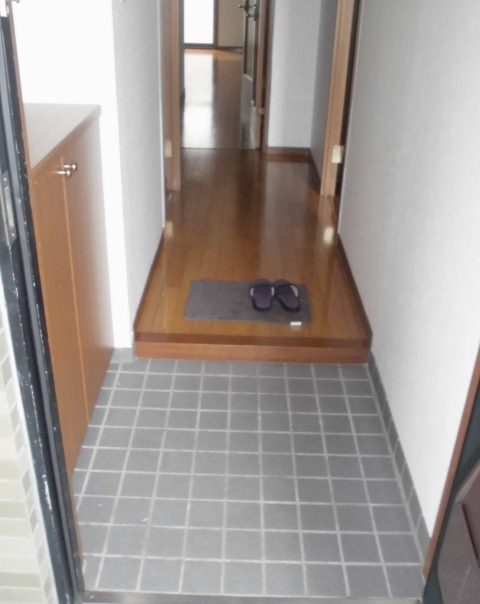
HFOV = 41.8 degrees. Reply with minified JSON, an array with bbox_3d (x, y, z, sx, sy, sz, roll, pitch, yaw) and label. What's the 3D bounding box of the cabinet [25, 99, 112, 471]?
[{"bbox_3d":[-0.616,-0.023,1.724,0.360,0.860,0.840,2,28,0],"label":"cabinet"}]

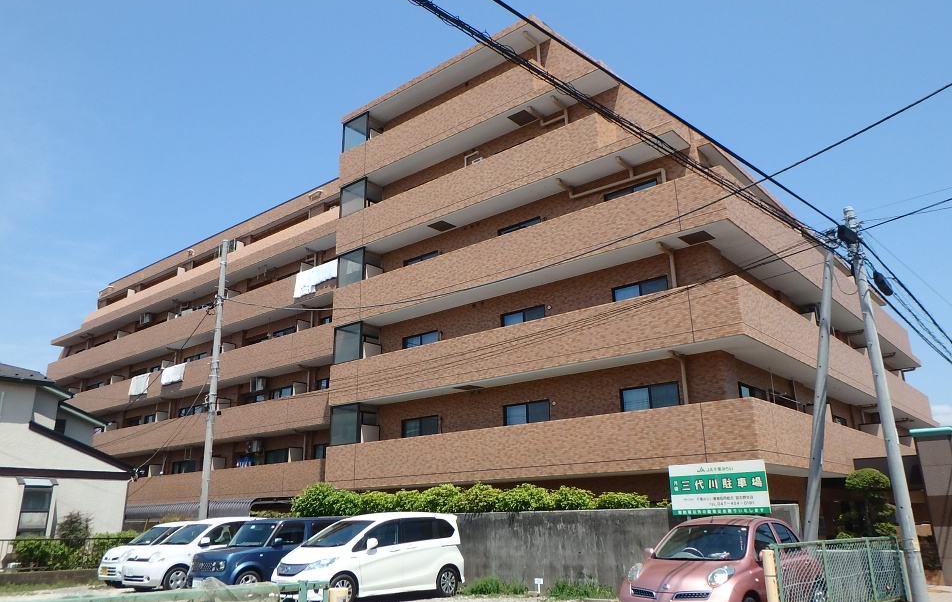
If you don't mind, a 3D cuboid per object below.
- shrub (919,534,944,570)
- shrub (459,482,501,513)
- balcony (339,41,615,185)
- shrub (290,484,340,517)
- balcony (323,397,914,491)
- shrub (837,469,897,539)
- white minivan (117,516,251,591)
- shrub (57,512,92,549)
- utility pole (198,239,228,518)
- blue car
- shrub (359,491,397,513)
[{"bbox_3d":[10.537,5.849,16.631,0.700,0.800,0.700,-14,-21,38],"label":"shrub"},{"bbox_3d":[0.110,4.843,16.993,1.050,0.980,0.920,-15,-22,38],"label":"shrub"},{"bbox_3d":[-0.712,-6.150,25.344,11.200,1.600,1.200,-14,-21,38],"label":"balcony"},{"bbox_3d":[-4.695,5.921,20.881,1.400,1.150,1.150,-15,-22,38],"label":"shrub"},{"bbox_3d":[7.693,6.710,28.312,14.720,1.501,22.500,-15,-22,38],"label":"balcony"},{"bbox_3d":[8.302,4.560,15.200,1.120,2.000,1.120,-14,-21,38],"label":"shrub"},{"bbox_3d":[-6.764,6.401,18.177,1.695,1.670,4.100,-14,-22,37],"label":"white minivan"},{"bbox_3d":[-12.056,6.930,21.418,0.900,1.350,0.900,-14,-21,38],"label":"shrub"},{"bbox_3d":[-9.157,3.266,24.966,0.310,11.600,0.310,-14,-21,38],"label":"utility pole"},{"bbox_3d":[-4.451,5.770,16.225,1.670,1.640,3.730,-17,-23,42],"label":"blue car"},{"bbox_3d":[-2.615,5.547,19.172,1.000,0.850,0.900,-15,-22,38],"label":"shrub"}]

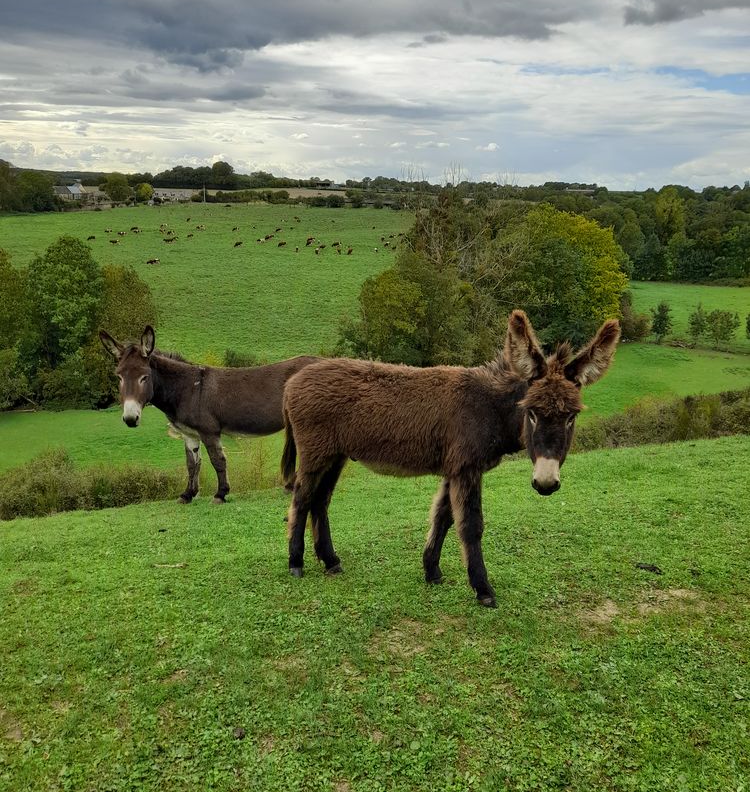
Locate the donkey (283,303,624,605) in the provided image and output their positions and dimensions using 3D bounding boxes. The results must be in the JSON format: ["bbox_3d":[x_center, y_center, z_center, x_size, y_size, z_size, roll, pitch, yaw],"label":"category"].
[{"bbox_3d":[0.245,0.262,3.000,1.370,1.310,0.510,6,17,21],"label":"donkey"}]

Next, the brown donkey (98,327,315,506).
[{"bbox_3d":[-1.190,0.130,5.740,1.700,1.490,0.530,-6,17,-20],"label":"brown donkey"}]

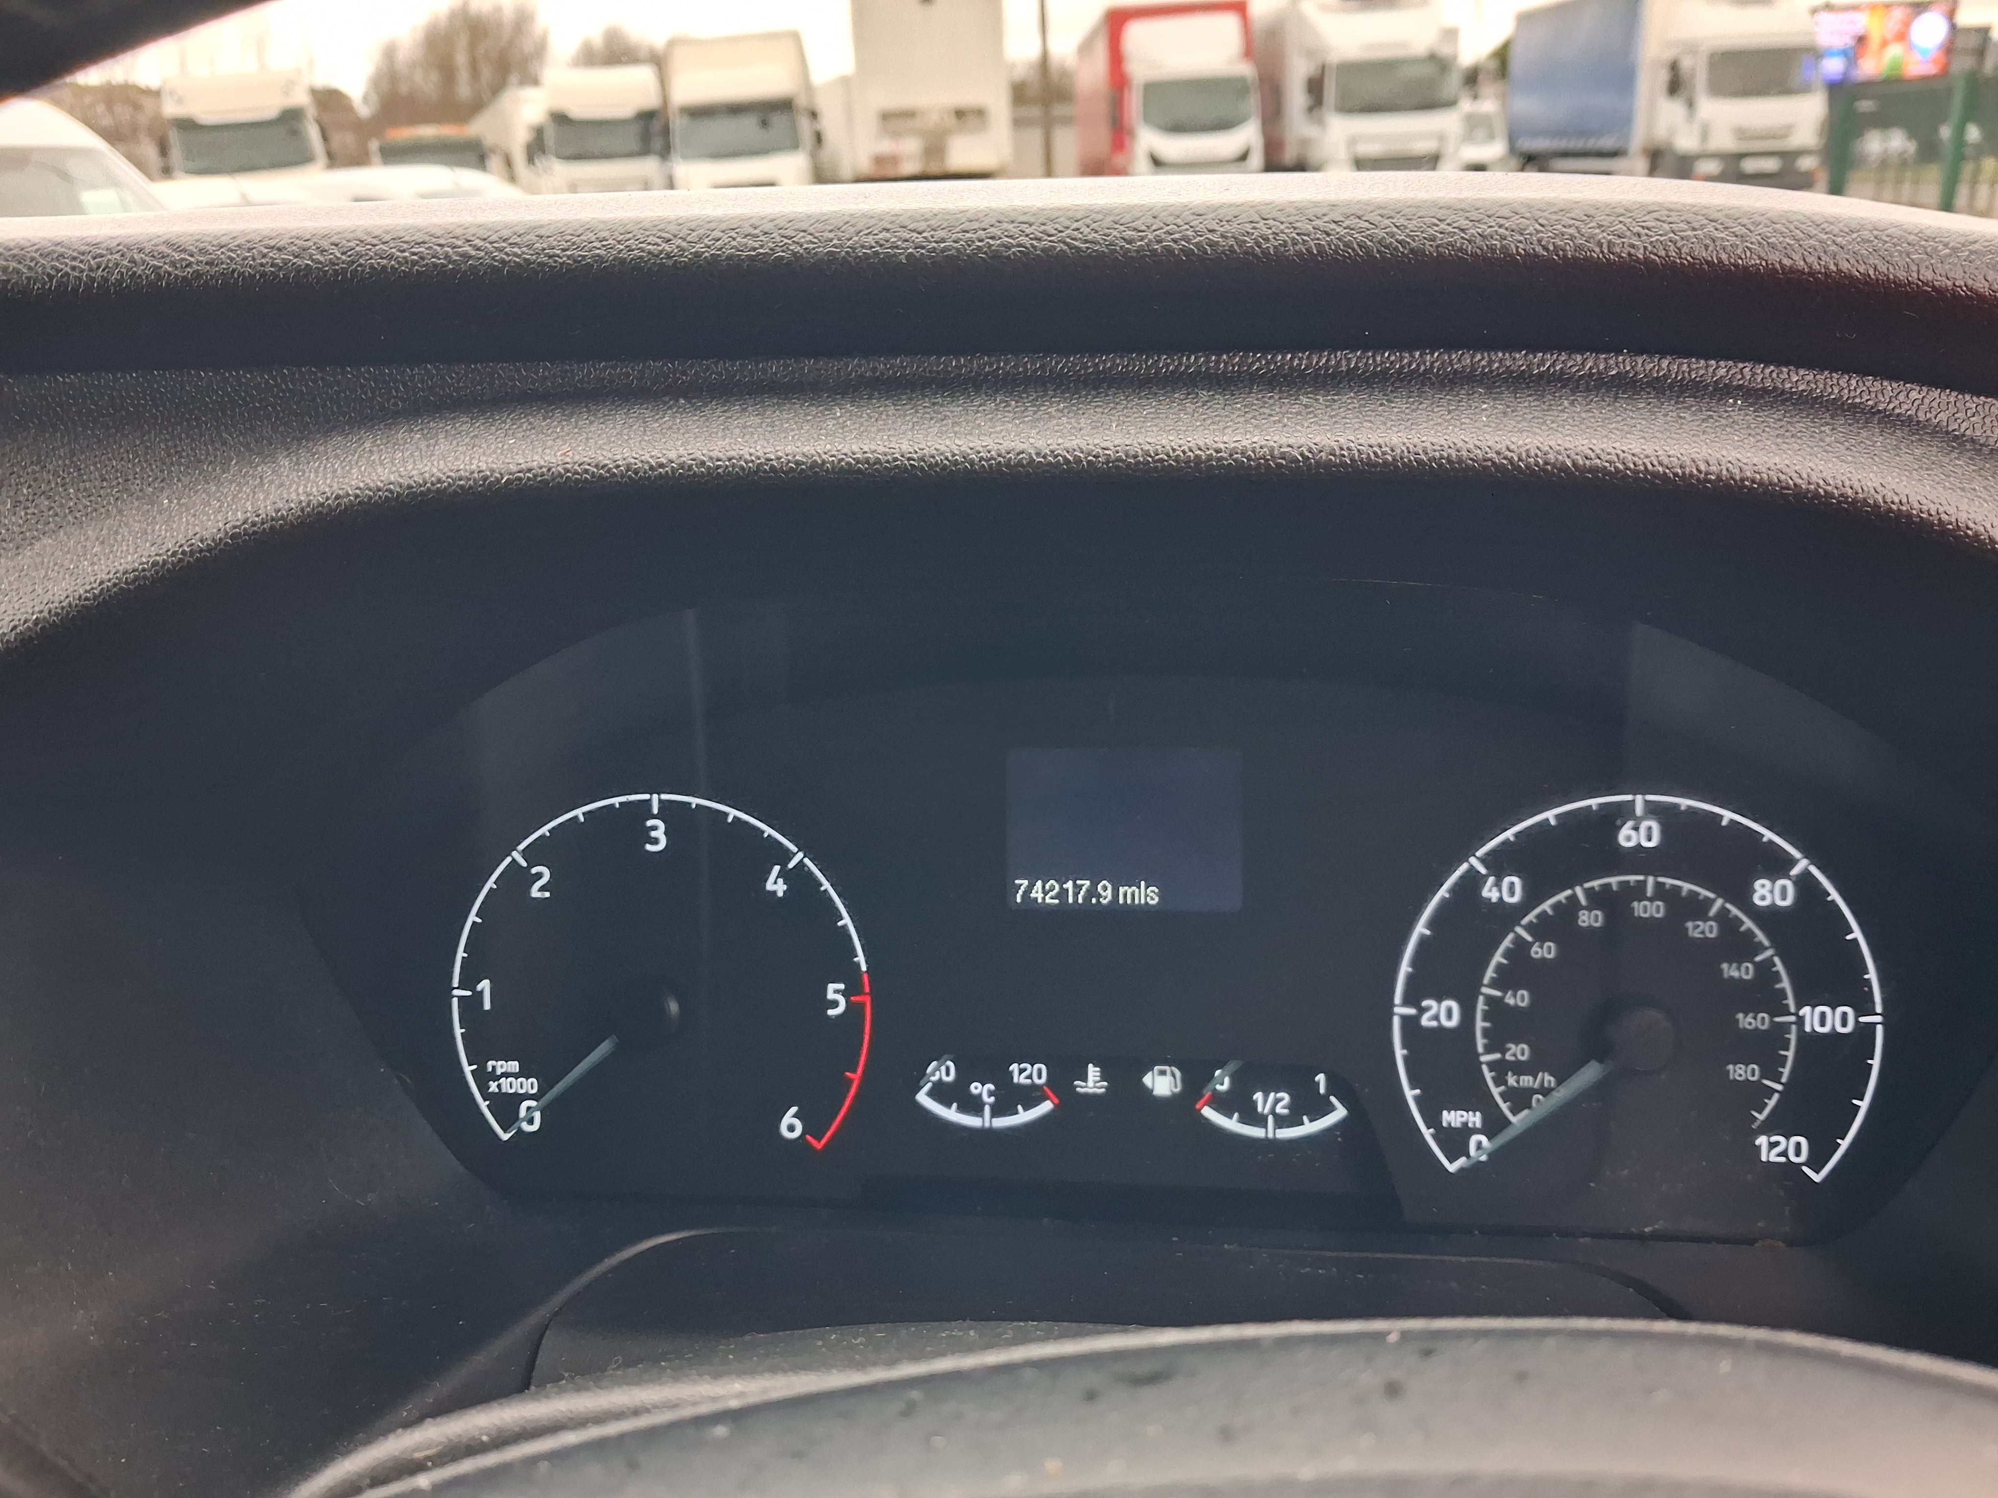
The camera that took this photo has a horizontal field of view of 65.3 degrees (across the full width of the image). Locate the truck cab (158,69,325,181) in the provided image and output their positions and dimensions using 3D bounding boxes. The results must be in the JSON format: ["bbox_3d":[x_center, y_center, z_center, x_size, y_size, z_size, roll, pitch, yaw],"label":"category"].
[{"bbox_3d":[-15.036,-11.745,32.323,2.520,3.800,6.100,-10,22,-17],"label":"truck cab"}]

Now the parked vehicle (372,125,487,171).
[{"bbox_3d":[-12.932,-13.173,36.971,2.450,2.950,6.800,-7,21,-11],"label":"parked vehicle"}]

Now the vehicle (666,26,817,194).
[{"bbox_3d":[-5.283,-12.527,32.767,2.520,3.950,6.200,-5,21,-6],"label":"vehicle"}]

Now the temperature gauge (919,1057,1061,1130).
[{"bbox_3d":[-0.002,0.075,0.340,0.032,0.016,0.005,0,3,7],"label":"temperature gauge"}]

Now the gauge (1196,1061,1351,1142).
[{"bbox_3d":[0.059,0.075,0.332,0.033,0.017,0.005,0,3,7],"label":"gauge"}]

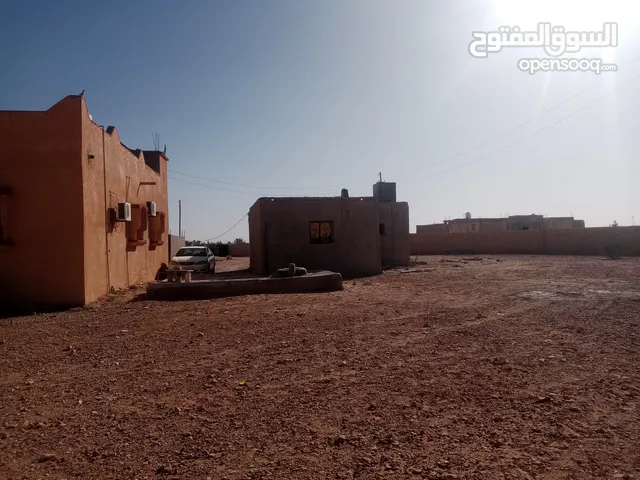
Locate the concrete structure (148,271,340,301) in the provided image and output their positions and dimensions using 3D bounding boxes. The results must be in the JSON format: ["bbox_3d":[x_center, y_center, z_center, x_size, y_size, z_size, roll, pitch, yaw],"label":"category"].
[{"bbox_3d":[-2.415,1.400,16.800,5.850,0.470,2.400,-1,0,-13],"label":"concrete structure"}]

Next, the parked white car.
[{"bbox_3d":[-6.655,0.968,27.499,1.800,1.460,4.750,-1,0,-6],"label":"parked white car"}]

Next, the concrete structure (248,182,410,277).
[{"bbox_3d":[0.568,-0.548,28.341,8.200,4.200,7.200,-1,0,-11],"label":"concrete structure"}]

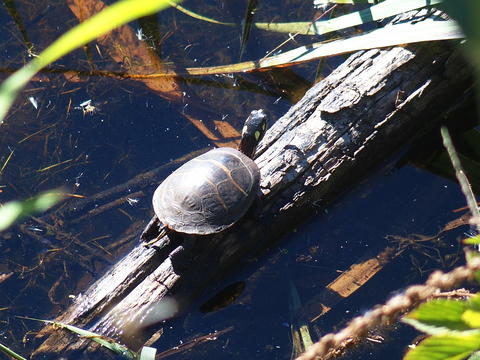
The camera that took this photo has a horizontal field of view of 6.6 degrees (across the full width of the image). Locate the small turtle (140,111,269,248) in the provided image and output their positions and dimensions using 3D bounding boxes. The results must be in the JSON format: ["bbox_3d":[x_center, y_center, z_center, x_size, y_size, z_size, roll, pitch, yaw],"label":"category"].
[{"bbox_3d":[-0.034,0.008,4.596,0.104,0.062,0.189,30,52,28],"label":"small turtle"}]

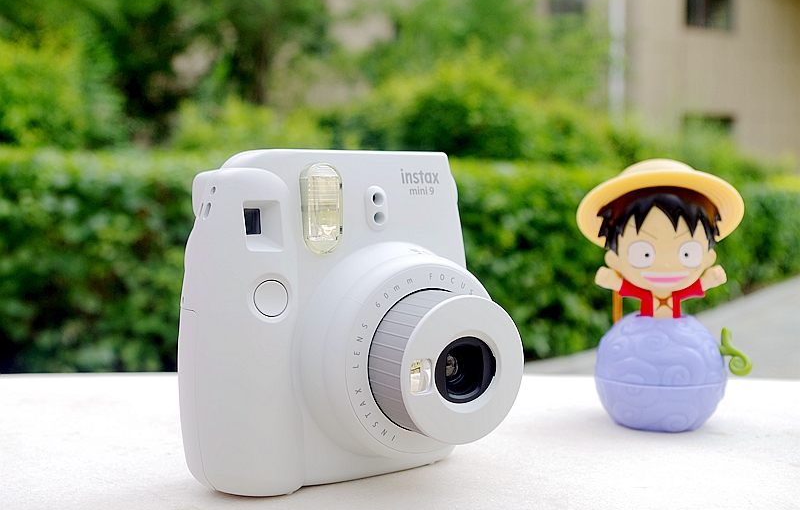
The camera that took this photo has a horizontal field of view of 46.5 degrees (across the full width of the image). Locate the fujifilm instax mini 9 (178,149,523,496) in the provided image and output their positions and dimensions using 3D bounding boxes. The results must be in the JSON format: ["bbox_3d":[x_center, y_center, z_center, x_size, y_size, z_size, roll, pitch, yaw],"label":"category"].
[{"bbox_3d":[-0.011,0.022,0.326,0.116,0.118,0.083,-3,5,-31],"label":"fujifilm instax mini 9"}]

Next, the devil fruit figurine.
[{"bbox_3d":[0.118,0.016,0.420,0.076,0.118,0.064,1,4,9],"label":"devil fruit figurine"}]

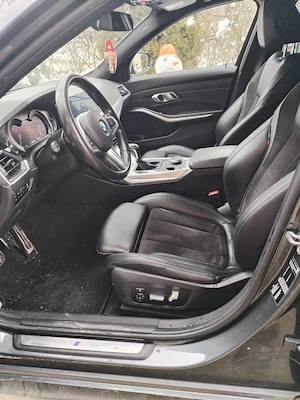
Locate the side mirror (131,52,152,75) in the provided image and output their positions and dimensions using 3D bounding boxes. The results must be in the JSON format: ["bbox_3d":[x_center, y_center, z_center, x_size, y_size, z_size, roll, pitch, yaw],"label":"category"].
[{"bbox_3d":[-0.079,-0.940,2.075,0.130,0.145,0.220,7,31,27],"label":"side mirror"}]

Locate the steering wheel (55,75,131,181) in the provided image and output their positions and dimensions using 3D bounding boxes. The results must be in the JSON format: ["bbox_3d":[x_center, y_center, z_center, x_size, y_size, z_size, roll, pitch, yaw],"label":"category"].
[{"bbox_3d":[-0.183,-0.227,0.993,0.100,0.370,0.370,-21,23,21],"label":"steering wheel"}]

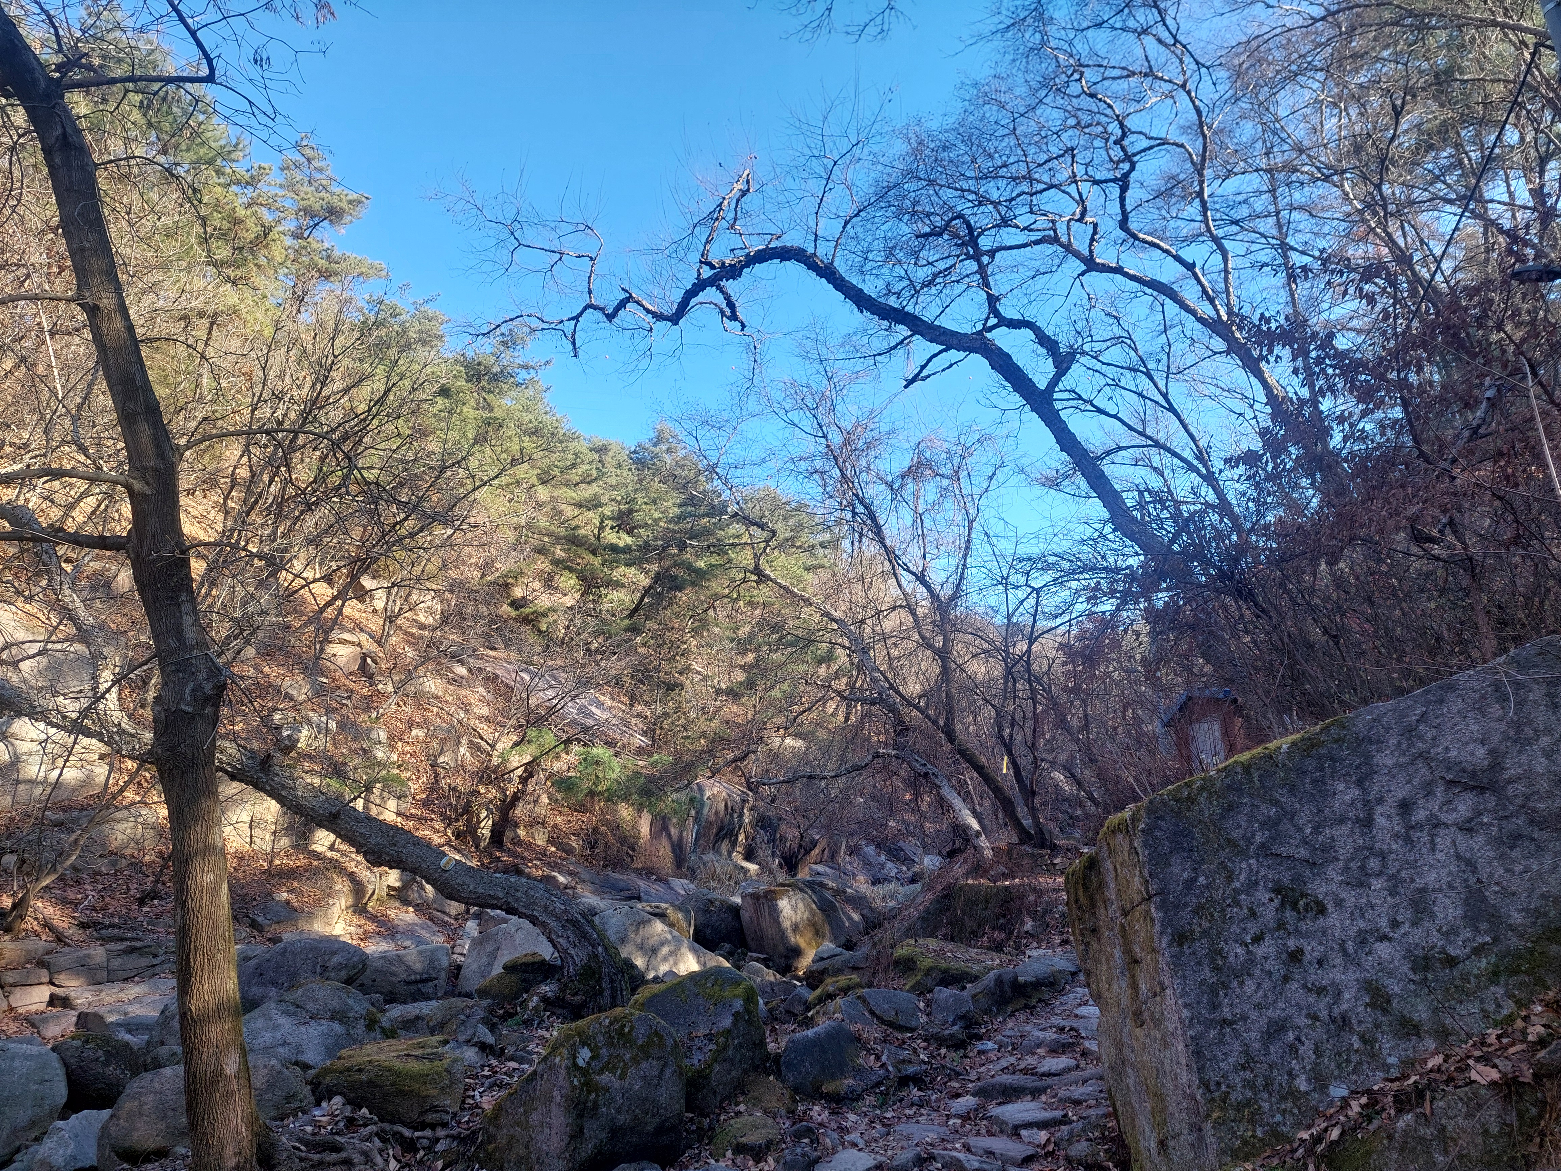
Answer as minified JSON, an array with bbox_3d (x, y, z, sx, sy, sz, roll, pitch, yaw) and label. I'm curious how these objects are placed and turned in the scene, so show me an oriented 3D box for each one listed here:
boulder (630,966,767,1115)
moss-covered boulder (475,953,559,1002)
[{"bbox_3d":[-0.395,2.214,5.536,0.651,0.629,0.684,0,-10,0],"label":"boulder"},{"bbox_3d":[-1.869,2.781,8.018,0.553,0.310,0.442,0,-10,0],"label":"moss-covered boulder"}]

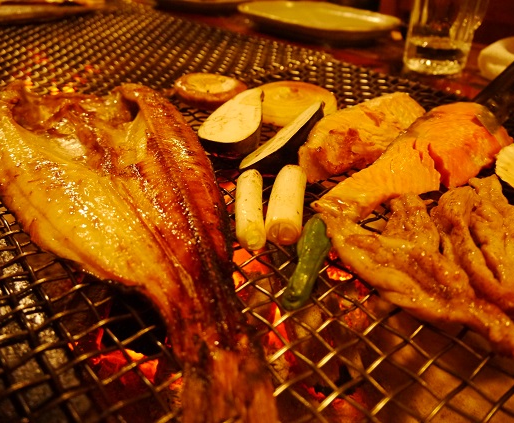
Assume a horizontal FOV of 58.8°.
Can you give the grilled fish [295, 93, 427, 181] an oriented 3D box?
[{"bbox_3d":[0.076,-0.053,0.315,0.037,0.026,0.110,28,41,37],"label":"grilled fish"}]

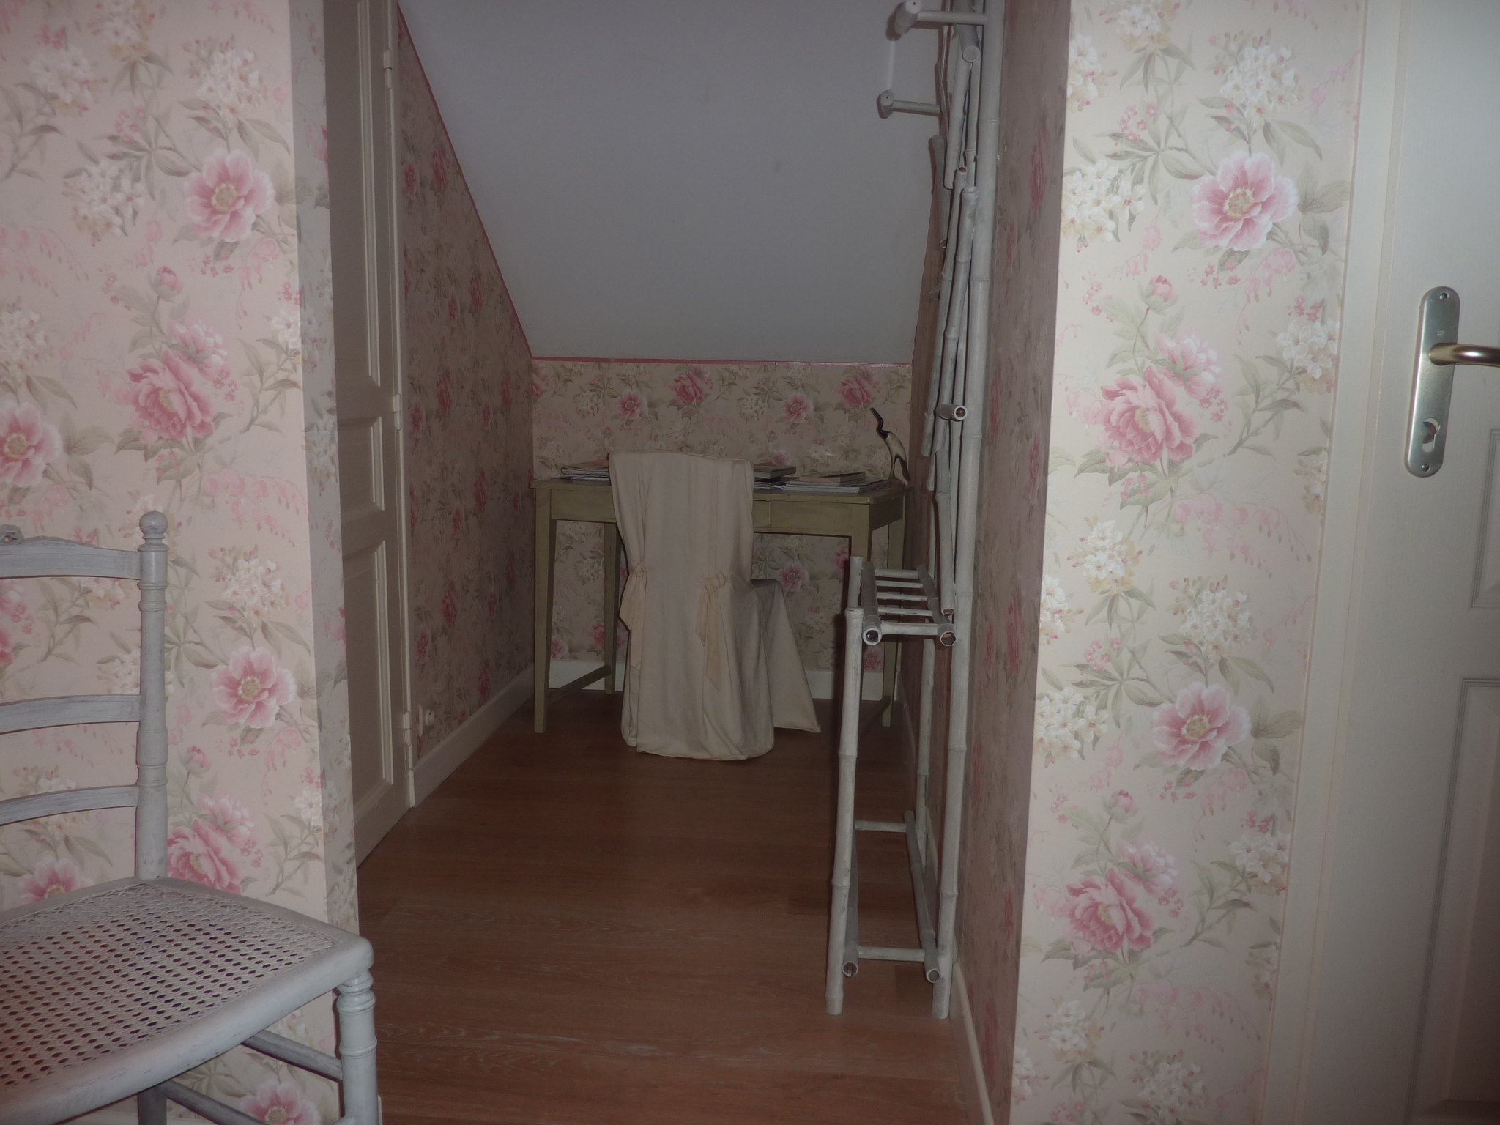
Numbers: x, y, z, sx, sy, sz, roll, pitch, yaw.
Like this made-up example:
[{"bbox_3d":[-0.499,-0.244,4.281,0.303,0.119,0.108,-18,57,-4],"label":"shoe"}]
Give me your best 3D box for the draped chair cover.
[{"bbox_3d":[-0.073,0.102,3.102,0.457,0.831,0.486,5,9,25],"label":"draped chair cover"}]

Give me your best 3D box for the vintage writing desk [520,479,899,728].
[{"bbox_3d":[-0.079,0.136,3.212,0.994,0.732,0.500,4,9,19],"label":"vintage writing desk"}]

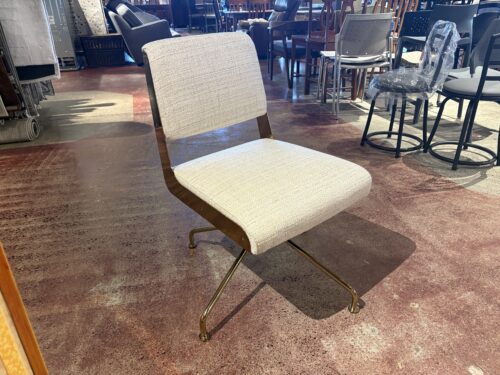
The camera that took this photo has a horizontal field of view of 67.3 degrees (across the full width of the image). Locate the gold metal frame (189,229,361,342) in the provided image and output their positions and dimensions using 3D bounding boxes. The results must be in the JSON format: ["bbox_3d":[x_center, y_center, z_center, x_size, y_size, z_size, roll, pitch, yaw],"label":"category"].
[{"bbox_3d":[0.051,0.206,1.421,0.570,0.330,0.570,-7,28,-10],"label":"gold metal frame"}]

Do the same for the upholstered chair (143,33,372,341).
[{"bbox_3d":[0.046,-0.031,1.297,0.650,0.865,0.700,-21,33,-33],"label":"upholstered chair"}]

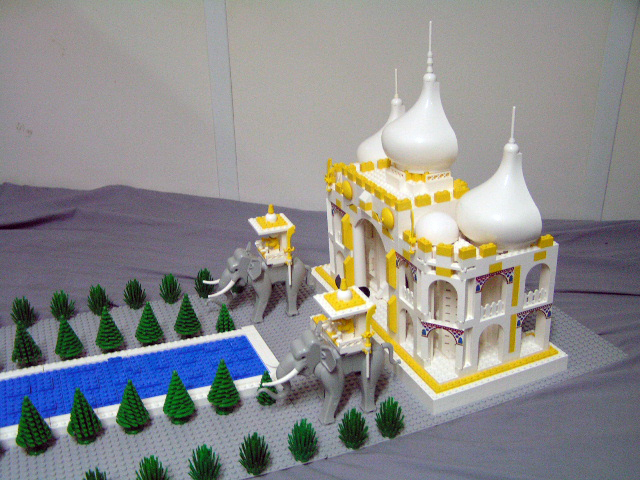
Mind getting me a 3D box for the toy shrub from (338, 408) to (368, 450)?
[{"bbox_3d":[0.034,0.191,0.715,0.030,0.044,0.030,-2,24,1],"label":"toy shrub"}]

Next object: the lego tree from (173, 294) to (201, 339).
[{"bbox_3d":[-0.169,0.096,0.892,0.035,0.063,0.035,-8,25,-20],"label":"lego tree"}]

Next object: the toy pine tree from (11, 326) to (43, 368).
[{"bbox_3d":[-0.346,0.123,0.823,0.035,0.062,0.035,-9,24,-22],"label":"toy pine tree"}]

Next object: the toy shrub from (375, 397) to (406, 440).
[{"bbox_3d":[0.072,0.183,0.725,0.029,0.044,0.029,-1,22,0],"label":"toy shrub"}]

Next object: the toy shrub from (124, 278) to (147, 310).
[{"bbox_3d":[-0.258,0.074,0.978,0.030,0.044,0.030,-9,24,-22],"label":"toy shrub"}]

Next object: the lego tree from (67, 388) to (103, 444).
[{"bbox_3d":[-0.238,0.175,0.704,0.035,0.063,0.035,-8,25,-20],"label":"lego tree"}]

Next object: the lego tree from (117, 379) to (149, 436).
[{"bbox_3d":[-0.193,0.169,0.720,0.035,0.063,0.035,-8,25,-20],"label":"lego tree"}]

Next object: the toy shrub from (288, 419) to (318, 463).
[{"bbox_3d":[-0.016,0.197,0.690,0.029,0.044,0.029,1,23,0],"label":"toy shrub"}]

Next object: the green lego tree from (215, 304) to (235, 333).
[{"bbox_3d":[-0.125,0.101,0.913,0.021,0.040,0.021,-8,25,-20],"label":"green lego tree"}]

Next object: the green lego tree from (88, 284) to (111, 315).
[{"bbox_3d":[-0.297,0.080,0.948,0.029,0.044,0.029,-8,25,-20],"label":"green lego tree"}]

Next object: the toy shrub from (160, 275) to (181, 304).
[{"bbox_3d":[-0.213,0.068,0.998,0.030,0.044,0.030,-9,24,-22],"label":"toy shrub"}]

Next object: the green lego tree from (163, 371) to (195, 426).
[{"bbox_3d":[-0.149,0.164,0.742,0.035,0.062,0.035,-9,24,-22],"label":"green lego tree"}]

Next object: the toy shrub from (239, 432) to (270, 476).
[{"bbox_3d":[-0.063,0.204,0.674,0.030,0.044,0.030,1,23,0],"label":"toy shrub"}]

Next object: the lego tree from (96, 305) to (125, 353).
[{"bbox_3d":[-0.258,0.108,0.858,0.035,0.063,0.035,-8,25,-20],"label":"lego tree"}]

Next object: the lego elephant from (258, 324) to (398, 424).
[{"bbox_3d":[0.011,0.140,0.758,0.162,0.107,0.055,-12,26,-20],"label":"lego elephant"}]

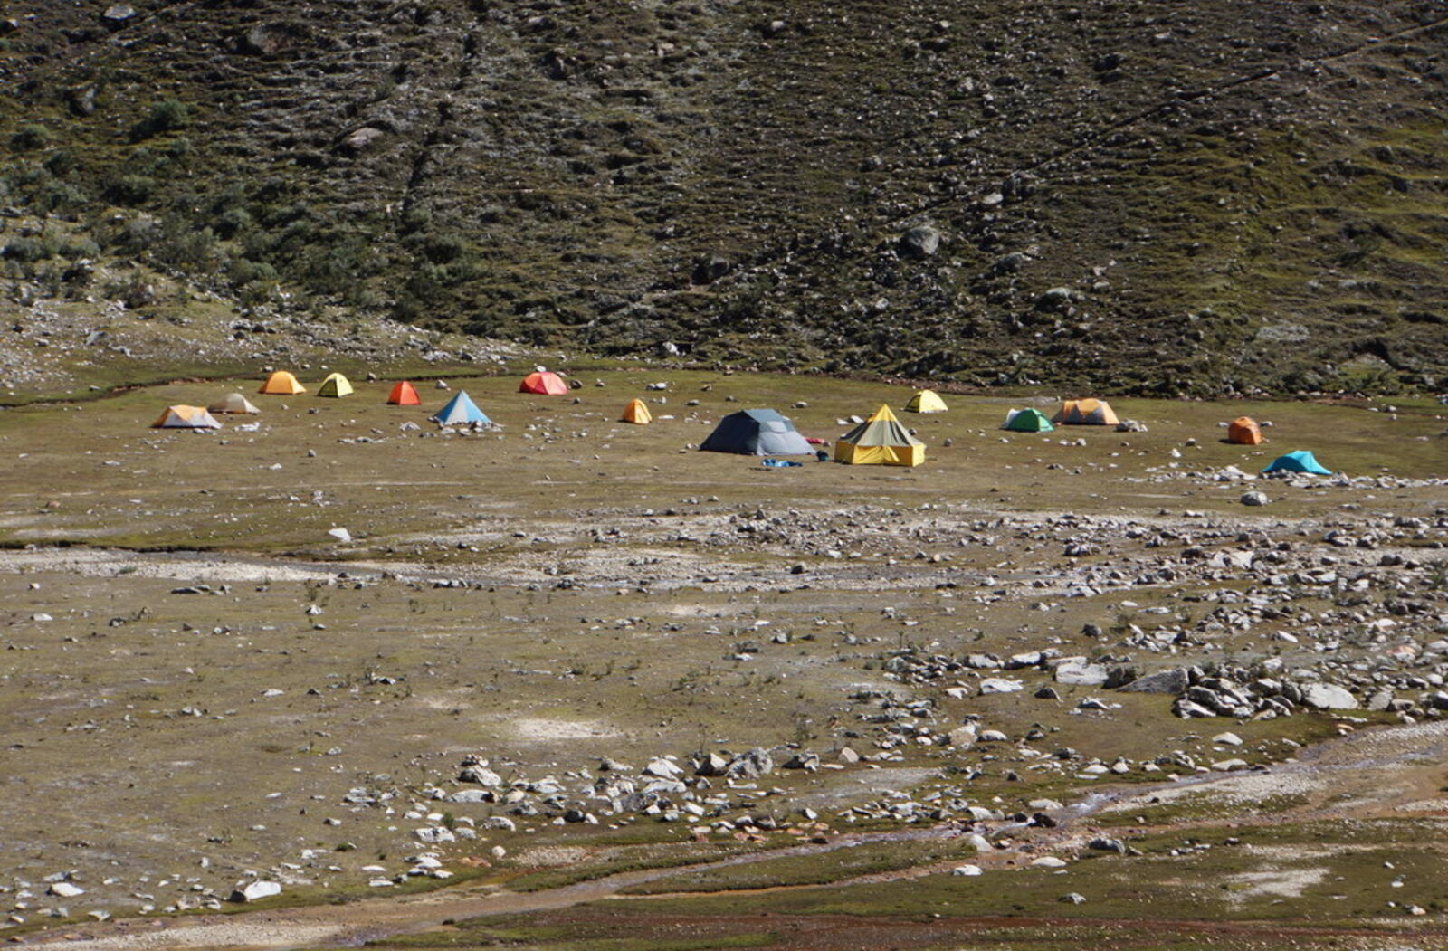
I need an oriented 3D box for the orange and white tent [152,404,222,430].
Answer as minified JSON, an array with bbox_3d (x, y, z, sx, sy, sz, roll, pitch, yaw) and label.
[{"bbox_3d":[-27.875,-3.141,354.991,3.400,1.100,1.800,0,7,3],"label":"orange and white tent"}]

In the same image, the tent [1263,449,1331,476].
[{"bbox_3d":[26.703,-0.663,318.268,2.600,1.070,1.700,5,8,37],"label":"tent"}]

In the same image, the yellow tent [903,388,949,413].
[{"bbox_3d":[10.235,-3.770,346.503,1.750,1.050,1.400,-5,8,-37],"label":"yellow tent"}]

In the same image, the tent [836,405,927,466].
[{"bbox_3d":[7.748,-2.066,339.191,4.300,2.750,4.200,1,7,6],"label":"tent"}]

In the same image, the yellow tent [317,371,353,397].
[{"bbox_3d":[-21.010,-4.938,369.609,1.300,1.170,1.800,3,8,25],"label":"yellow tent"}]

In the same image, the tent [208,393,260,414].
[{"bbox_3d":[-24.820,-3.693,346.397,2.200,0.920,1.700,3,7,23],"label":"tent"}]

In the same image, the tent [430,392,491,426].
[{"bbox_3d":[-13.123,-3.421,341.060,2.400,1.550,2.400,-1,6,-13],"label":"tent"}]

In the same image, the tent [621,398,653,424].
[{"bbox_3d":[-4.346,-3.222,341.082,1.250,1.150,1.800,-1,6,-11],"label":"tent"}]

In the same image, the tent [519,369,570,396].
[{"bbox_3d":[-9.764,-5.081,371.079,1.900,1.100,1.700,5,9,36],"label":"tent"}]

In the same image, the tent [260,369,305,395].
[{"bbox_3d":[-24.003,-5.067,370.966,2.300,1.100,2.000,1,7,4],"label":"tent"}]

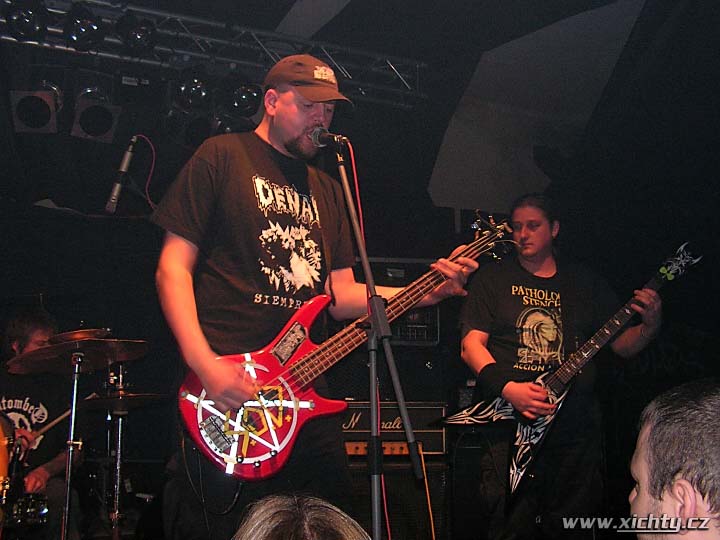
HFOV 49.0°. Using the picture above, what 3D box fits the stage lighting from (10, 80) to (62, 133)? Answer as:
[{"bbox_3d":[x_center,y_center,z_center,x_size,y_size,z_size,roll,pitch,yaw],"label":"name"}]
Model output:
[{"bbox_3d":[-1.936,-0.984,4.750,0.260,0.260,0.300,0,30,-9],"label":"stage lighting"}]

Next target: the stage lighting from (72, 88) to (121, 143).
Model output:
[{"bbox_3d":[-1.606,-0.945,4.800,0.260,0.260,0.300,11,24,-24],"label":"stage lighting"}]

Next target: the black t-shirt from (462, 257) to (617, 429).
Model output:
[{"bbox_3d":[0.630,0.267,2.850,0.540,0.590,0.300,-2,-9,10],"label":"black t-shirt"}]

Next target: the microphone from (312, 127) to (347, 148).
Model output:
[{"bbox_3d":[-0.077,-0.328,1.950,0.052,0.052,0.165,4,10,-29],"label":"microphone"}]

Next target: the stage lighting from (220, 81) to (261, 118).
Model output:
[{"bbox_3d":[-0.776,-1.113,5.150,0.250,0.250,0.280,6,24,-4],"label":"stage lighting"}]

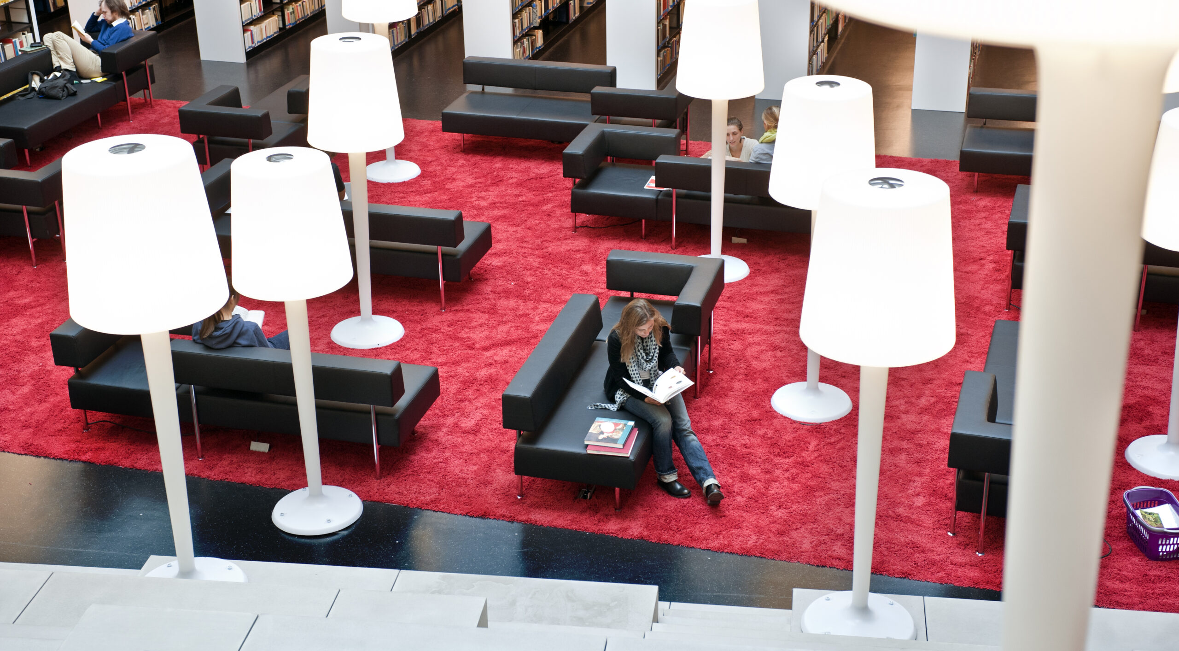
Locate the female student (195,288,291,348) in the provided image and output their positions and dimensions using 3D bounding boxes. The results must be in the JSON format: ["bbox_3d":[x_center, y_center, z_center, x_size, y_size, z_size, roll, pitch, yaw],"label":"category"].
[{"bbox_3d":[-2.001,0.087,10.087,0.525,1.166,0.819,16,30,33],"label":"female student"}]

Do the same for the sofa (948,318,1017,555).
[{"bbox_3d":[2.954,0.534,10.755,0.918,0.763,2.476,7,26,16],"label":"sofa"}]

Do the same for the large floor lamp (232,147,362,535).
[{"bbox_3d":[-1.755,0.108,9.923,0.710,2.370,0.710,-1,25,0],"label":"large floor lamp"}]

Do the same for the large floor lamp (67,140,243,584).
[{"bbox_3d":[-1.845,0.251,7.037,0.647,2.100,0.647,-1,25,0],"label":"large floor lamp"}]

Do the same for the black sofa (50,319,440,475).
[{"bbox_3d":[-2.347,0.362,11.316,2.476,0.763,0.918,5,25,13],"label":"black sofa"}]

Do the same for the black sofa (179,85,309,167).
[{"bbox_3d":[-3.059,-1.661,14.544,0.778,0.697,0.798,6,25,14],"label":"black sofa"}]

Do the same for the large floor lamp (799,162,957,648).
[{"bbox_3d":[1.206,0.390,6.989,0.647,2.100,0.647,-1,25,0],"label":"large floor lamp"}]

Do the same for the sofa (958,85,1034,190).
[{"bbox_3d":[3.975,-1.546,14.061,1.488,0.697,0.755,7,26,16],"label":"sofa"}]

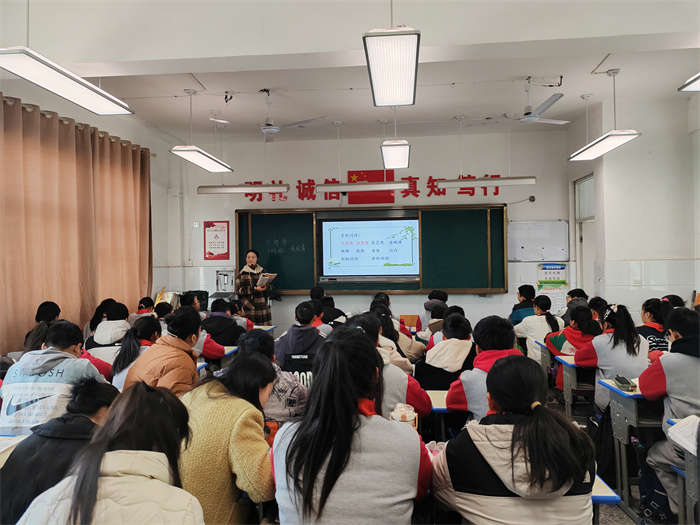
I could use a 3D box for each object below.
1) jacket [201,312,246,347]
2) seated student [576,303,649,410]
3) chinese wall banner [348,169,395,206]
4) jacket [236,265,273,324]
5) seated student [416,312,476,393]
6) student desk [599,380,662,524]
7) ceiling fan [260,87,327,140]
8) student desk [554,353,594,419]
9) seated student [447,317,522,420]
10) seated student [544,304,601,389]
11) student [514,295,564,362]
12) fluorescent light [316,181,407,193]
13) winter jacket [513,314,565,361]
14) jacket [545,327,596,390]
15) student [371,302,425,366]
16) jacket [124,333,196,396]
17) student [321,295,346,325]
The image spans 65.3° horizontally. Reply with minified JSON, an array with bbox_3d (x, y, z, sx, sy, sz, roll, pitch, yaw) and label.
[{"bbox_3d":[-1.253,0.771,5.412,0.480,0.550,0.380,-1,-1,13],"label":"jacket"},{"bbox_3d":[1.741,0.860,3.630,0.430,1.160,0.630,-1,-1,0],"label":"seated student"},{"bbox_3d":[0.318,-1.109,8.054,0.677,0.489,0.015,-1,-1,5],"label":"chinese wall banner"},{"bbox_3d":[-1.292,0.497,7.395,0.500,0.954,0.360,-1,-1,-5],"label":"jacket"},{"bbox_3d":[0.619,0.892,3.500,0.460,1.152,0.600,-1,-1,5],"label":"seated student"},{"bbox_3d":[1.840,1.087,3.165,0.600,0.720,0.410,-1,-1,5],"label":"student desk"},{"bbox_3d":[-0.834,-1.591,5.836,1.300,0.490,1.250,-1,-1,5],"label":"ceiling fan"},{"bbox_3d":[1.881,1.069,4.016,0.600,0.680,0.400,-1,-1,5],"label":"student desk"},{"bbox_3d":[0.663,0.815,2.556,0.460,1.160,0.600,-1,-1,5],"label":"seated student"},{"bbox_3d":[1.887,0.889,4.579,0.460,1.048,0.600,-1,-1,-5],"label":"seated student"},{"bbox_3d":[1.880,0.891,5.465,0.475,1.135,0.650,-1,-1,-3],"label":"student"},{"bbox_3d":[0.168,-0.974,7.072,1.215,0.090,0.120,-1,-1,5],"label":"fluorescent light"},{"bbox_3d":[1.867,0.748,5.423,0.440,0.500,0.480,-1,-1,-3],"label":"winter jacket"},{"bbox_3d":[1.905,0.799,4.607,0.520,0.510,0.440,-1,-1,-3],"label":"jacket"},{"bbox_3d":[0.394,0.903,4.374,0.480,1.157,0.600,-1,-1,8],"label":"student"},{"bbox_3d":[-1.219,0.774,3.590,0.520,0.600,0.450,-1,-1,20],"label":"jacket"},{"bbox_3d":[-0.147,0.941,6.181,0.440,1.135,0.600,-1,-1,10],"label":"student"}]

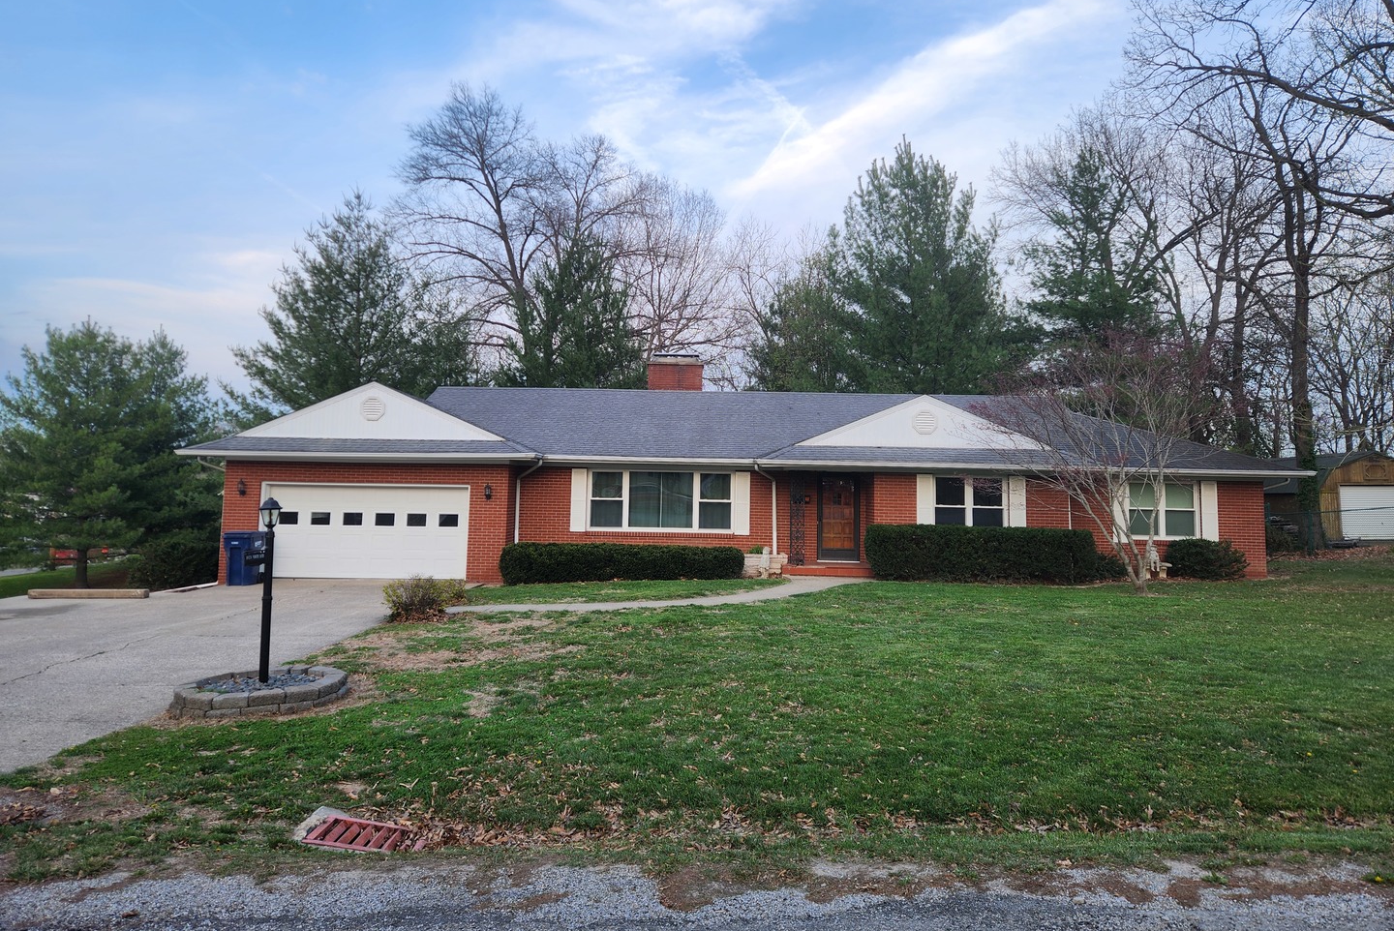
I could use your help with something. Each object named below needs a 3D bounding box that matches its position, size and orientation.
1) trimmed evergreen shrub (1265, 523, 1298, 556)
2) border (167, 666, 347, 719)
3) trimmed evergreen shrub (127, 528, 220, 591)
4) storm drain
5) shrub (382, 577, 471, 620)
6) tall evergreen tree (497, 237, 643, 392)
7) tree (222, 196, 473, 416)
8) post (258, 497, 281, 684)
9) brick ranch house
[{"bbox_3d":[16.305,2.055,25.896,1.150,1.000,1.100,1,-5,2],"label":"trimmed evergreen shrub"},{"bbox_3d":[-3.935,2.109,8.654,1.200,0.200,1.850,0,-6,14],"label":"border"},{"bbox_3d":[-12.342,2.208,21.710,2.200,1.400,2.000,1,-5,2],"label":"trimmed evergreen shrub"},{"bbox_3d":[-1.725,1.949,4.867,0.620,0.090,0.460,5,-5,2],"label":"storm drain"},{"bbox_3d":[-4.593,2.255,15.718,1.420,0.750,1.250,1,-5,2],"label":"shrub"},{"bbox_3d":[-5.395,-2.878,38.144,6.000,13.500,6.000,1,-5,2],"label":"tall evergreen tree"},{"bbox_3d":[-14.267,-3.697,37.010,9.400,15.000,9.200,1,-5,2],"label":"tree"},{"bbox_3d":[-4.040,1.170,8.717,0.210,1.740,0.210,1,-5,2],"label":"post"},{"bbox_3d":[1.285,0.142,25.472,25.300,6.400,10.800,1,-5,2],"label":"brick ranch house"}]

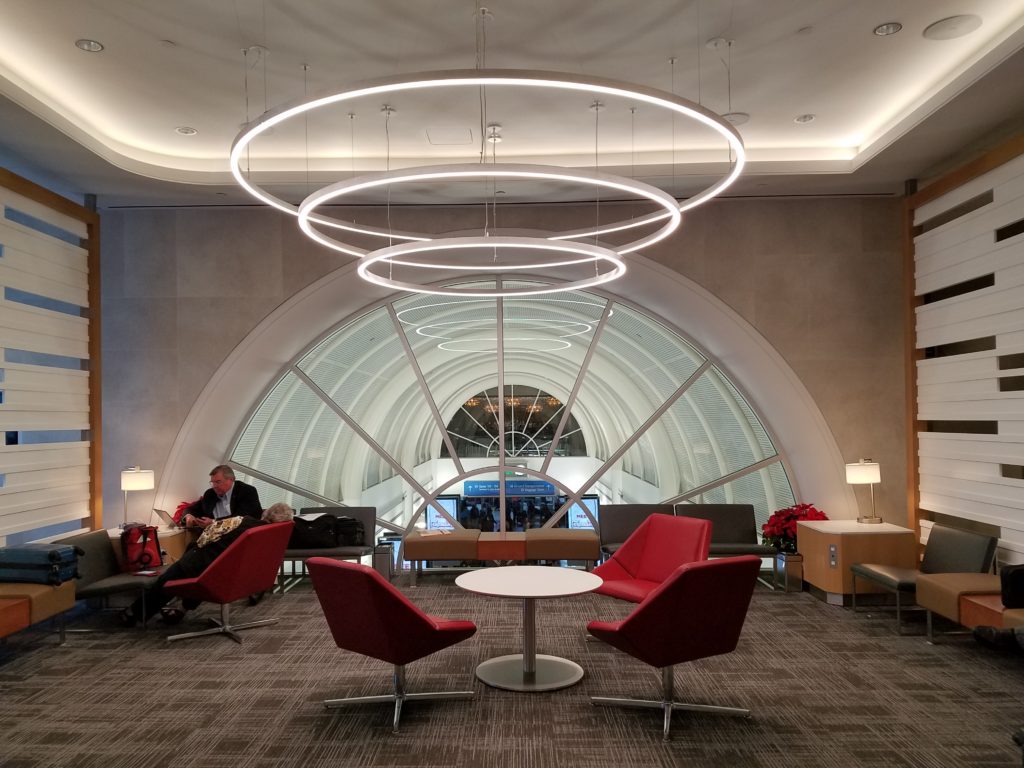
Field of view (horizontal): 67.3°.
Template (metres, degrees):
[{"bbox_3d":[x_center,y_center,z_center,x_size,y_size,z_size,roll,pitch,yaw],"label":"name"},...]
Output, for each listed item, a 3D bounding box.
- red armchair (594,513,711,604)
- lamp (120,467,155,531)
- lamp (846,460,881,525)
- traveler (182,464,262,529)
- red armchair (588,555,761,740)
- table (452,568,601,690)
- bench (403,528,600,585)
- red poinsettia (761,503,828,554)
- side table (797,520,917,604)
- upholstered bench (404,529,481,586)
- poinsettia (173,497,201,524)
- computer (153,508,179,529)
[{"bbox_3d":[0.928,1.326,5.248,0.720,0.795,0.825,1,-3,-37],"label":"red armchair"},{"bbox_3d":[-3.591,1.087,7.366,0.330,0.590,0.310,-1,-3,1],"label":"lamp"},{"bbox_3d":[3.152,0.960,6.881,0.330,0.590,0.310,-1,-3,1],"label":"lamp"},{"bbox_3d":[-2.452,1.269,6.596,0.630,1.140,0.870,-2,-3,27],"label":"traveler"},{"bbox_3d":[0.848,1.270,3.975,0.825,0.795,0.720,1,-3,-30],"label":"red armchair"},{"bbox_3d":[0.114,1.501,4.766,0.910,0.566,0.910,-1,-3,1],"label":"table"},{"bbox_3d":[-0.085,1.688,7.472,1.830,0.445,0.640,-1,-3,1],"label":"bench"},{"bbox_3d":[2.606,1.328,7.070,0.620,0.480,0.550,-1,-3,1],"label":"red poinsettia"},{"bbox_3d":[2.831,1.462,6.349,0.667,0.562,0.705,-1,-3,0],"label":"side table"},{"bbox_3d":[-0.630,1.622,7.214,0.667,0.431,0.645,-1,-3,0],"label":"upholstered bench"},{"bbox_3d":[-2.803,1.208,6.947,0.465,0.420,0.465,-1,-3,0],"label":"poinsettia"},{"bbox_3d":[-3.091,1.258,7.153,0.330,0.175,0.310,2,-4,-43],"label":"computer"}]

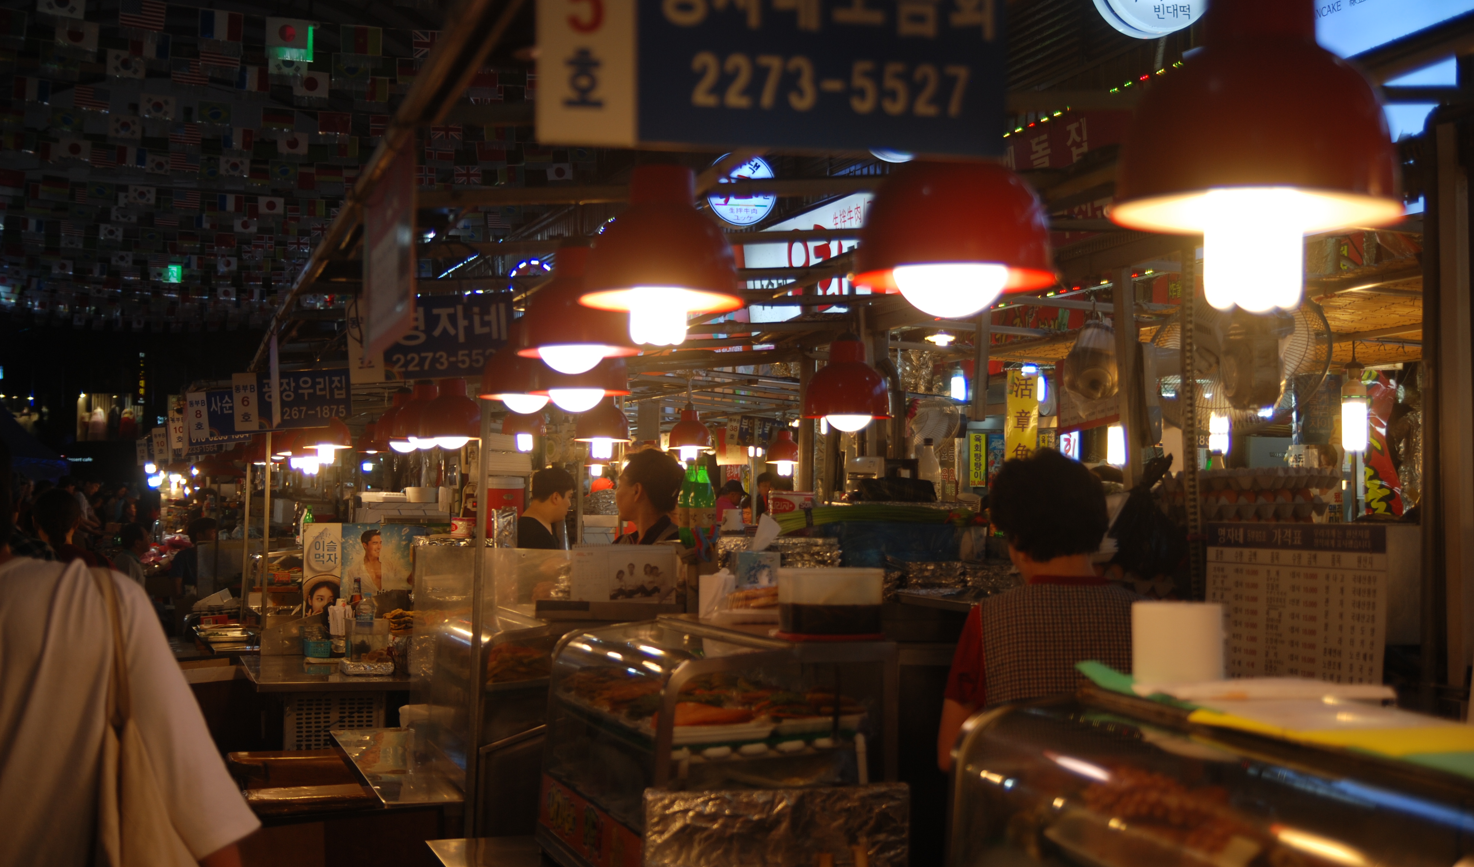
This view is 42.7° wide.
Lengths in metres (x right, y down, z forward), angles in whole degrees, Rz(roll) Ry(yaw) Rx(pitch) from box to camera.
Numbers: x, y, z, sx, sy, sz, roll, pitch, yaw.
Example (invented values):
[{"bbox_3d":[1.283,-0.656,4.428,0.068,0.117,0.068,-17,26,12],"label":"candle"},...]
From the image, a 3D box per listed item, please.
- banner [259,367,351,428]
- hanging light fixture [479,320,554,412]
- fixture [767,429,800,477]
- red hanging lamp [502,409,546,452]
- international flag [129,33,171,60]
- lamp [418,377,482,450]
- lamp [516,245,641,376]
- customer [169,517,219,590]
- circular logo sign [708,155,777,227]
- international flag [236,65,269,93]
[{"bbox_3d":[-2.039,-0.163,8.900,0.435,0.277,0.030,-1,-2,-17],"label":"banner"},{"bbox_3d":[-0.580,-0.179,5.200,0.250,0.255,0.250,2,-3,-17],"label":"hanging light fixture"},{"bbox_3d":[0.347,0.147,14.200,0.250,0.350,0.250,1,-3,0],"label":"fixture"},{"bbox_3d":[-1.183,-0.051,10.500,0.250,0.310,0.250,2,-3,-17],"label":"red hanging lamp"},{"bbox_3d":[-4.423,-2.913,14.200,0.320,0.205,0.020,2,-3,-17],"label":"international flag"},{"bbox_3d":[-1.052,-0.069,6.982,0.245,0.257,0.245,1,-2,-17],"label":"lamp"},{"bbox_3d":[-0.323,-0.253,3.870,0.250,0.265,0.250,2,-3,-17],"label":"lamp"},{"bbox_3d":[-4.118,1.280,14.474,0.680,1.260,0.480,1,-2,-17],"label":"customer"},{"bbox_3d":[0.049,-2.082,16.200,0.600,0.600,0.130,2,-3,-17],"label":"circular logo sign"},{"bbox_3d":[-5.136,-3.755,20.000,0.355,0.300,0.020,1,-2,-17],"label":"international flag"}]

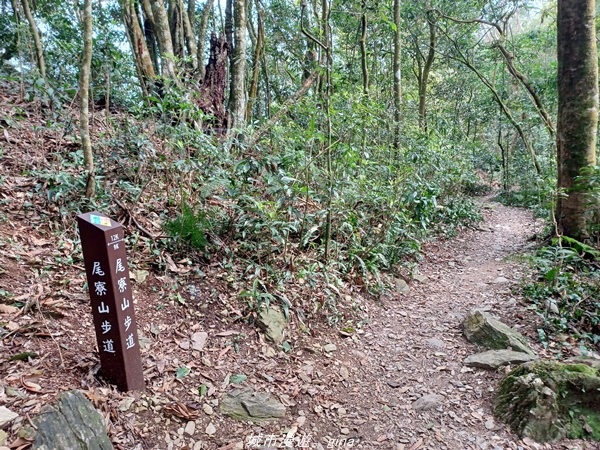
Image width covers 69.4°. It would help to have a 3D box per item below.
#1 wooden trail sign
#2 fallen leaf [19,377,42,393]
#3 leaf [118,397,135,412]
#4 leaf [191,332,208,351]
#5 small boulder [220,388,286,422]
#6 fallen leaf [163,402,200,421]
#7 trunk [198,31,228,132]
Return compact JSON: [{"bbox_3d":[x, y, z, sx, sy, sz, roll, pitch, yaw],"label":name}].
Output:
[{"bbox_3d":[-1.056,0.431,2.448,0.153,1.006,0.153,-2,10,14],"label":"wooden trail sign"},{"bbox_3d":[-1.512,0.891,2.434,0.130,0.030,0.070,8,14,17],"label":"fallen leaf"},{"bbox_3d":[-0.926,0.958,2.317,0.070,0.020,0.095,5,13,11],"label":"leaf"},{"bbox_3d":[-0.682,0.786,2.943,0.110,0.020,0.150,2,18,-10],"label":"leaf"},{"bbox_3d":[-0.244,0.941,2.261,0.320,0.090,0.190,0,8,5],"label":"small boulder"},{"bbox_3d":[-0.620,0.967,2.266,0.175,0.035,0.085,5,11,14],"label":"fallen leaf"},{"bbox_3d":[-1.322,-2.188,6.700,0.420,1.450,0.400,-1,8,0],"label":"trunk"}]

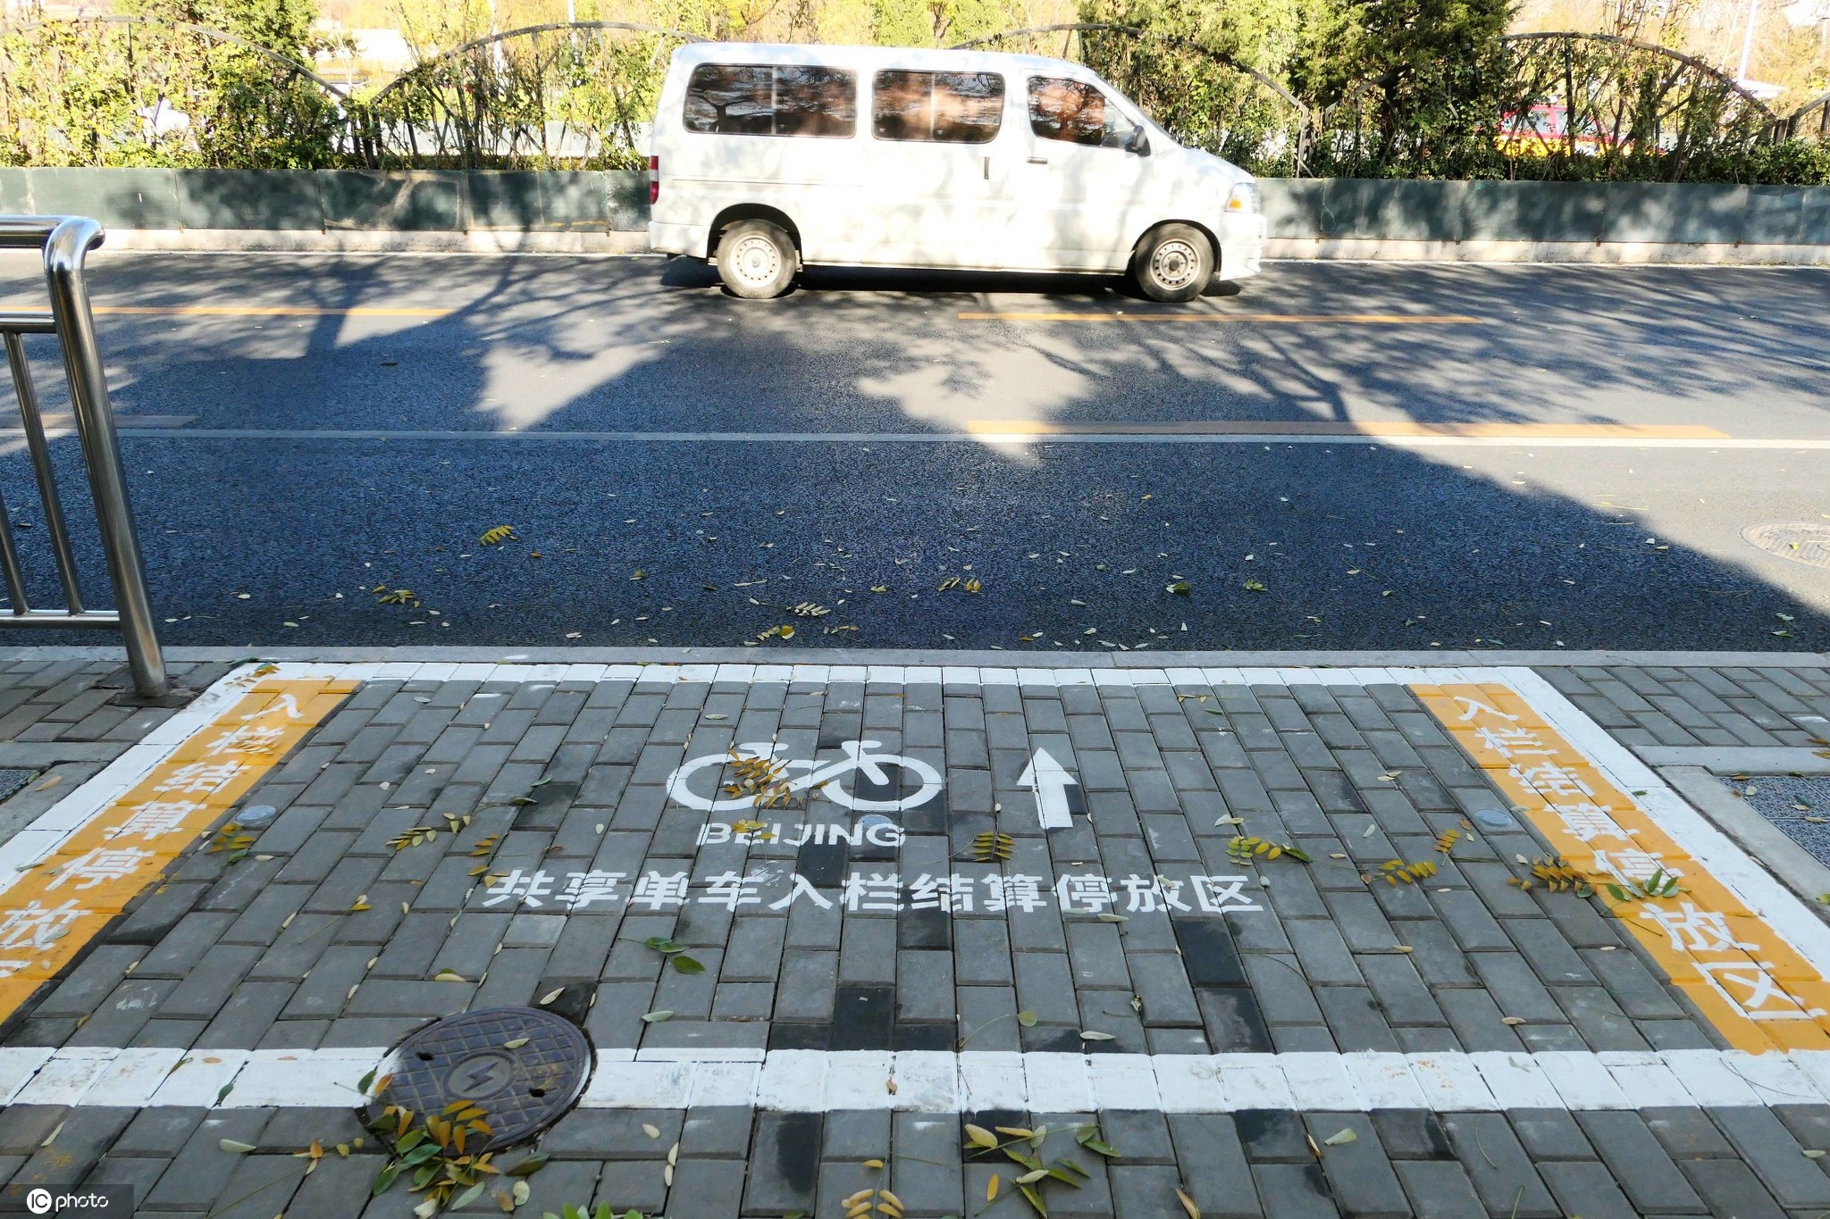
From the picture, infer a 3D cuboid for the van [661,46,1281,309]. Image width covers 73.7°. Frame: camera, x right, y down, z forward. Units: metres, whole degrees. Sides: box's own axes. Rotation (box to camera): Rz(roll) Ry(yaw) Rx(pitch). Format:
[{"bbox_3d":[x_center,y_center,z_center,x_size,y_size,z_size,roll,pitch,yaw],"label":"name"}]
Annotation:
[{"bbox_3d":[0.372,-3.812,10.625,5.200,1.950,1.820,0,22,-1],"label":"van"}]

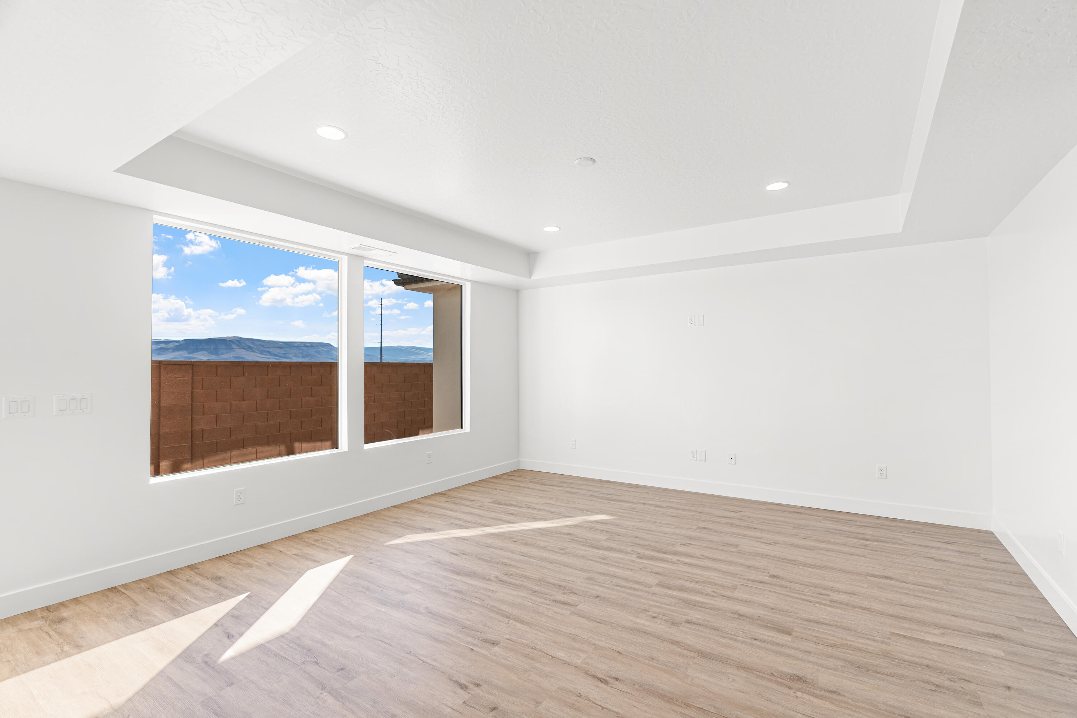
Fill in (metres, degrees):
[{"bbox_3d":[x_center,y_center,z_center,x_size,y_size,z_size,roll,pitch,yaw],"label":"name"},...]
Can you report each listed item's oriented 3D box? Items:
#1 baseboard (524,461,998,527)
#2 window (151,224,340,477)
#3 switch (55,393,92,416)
[{"bbox_3d":[1.755,1.407,5.317,4.869,0.133,0.017,-1,-1,34],"label":"baseboard"},{"bbox_3d":[-2.242,-0.060,3.881,0.110,1.819,1.493,-1,-1,34],"label":"window"},{"bbox_3d":[-2.821,0.277,2.905,0.011,0.120,0.167,-1,-1,34],"label":"switch"}]

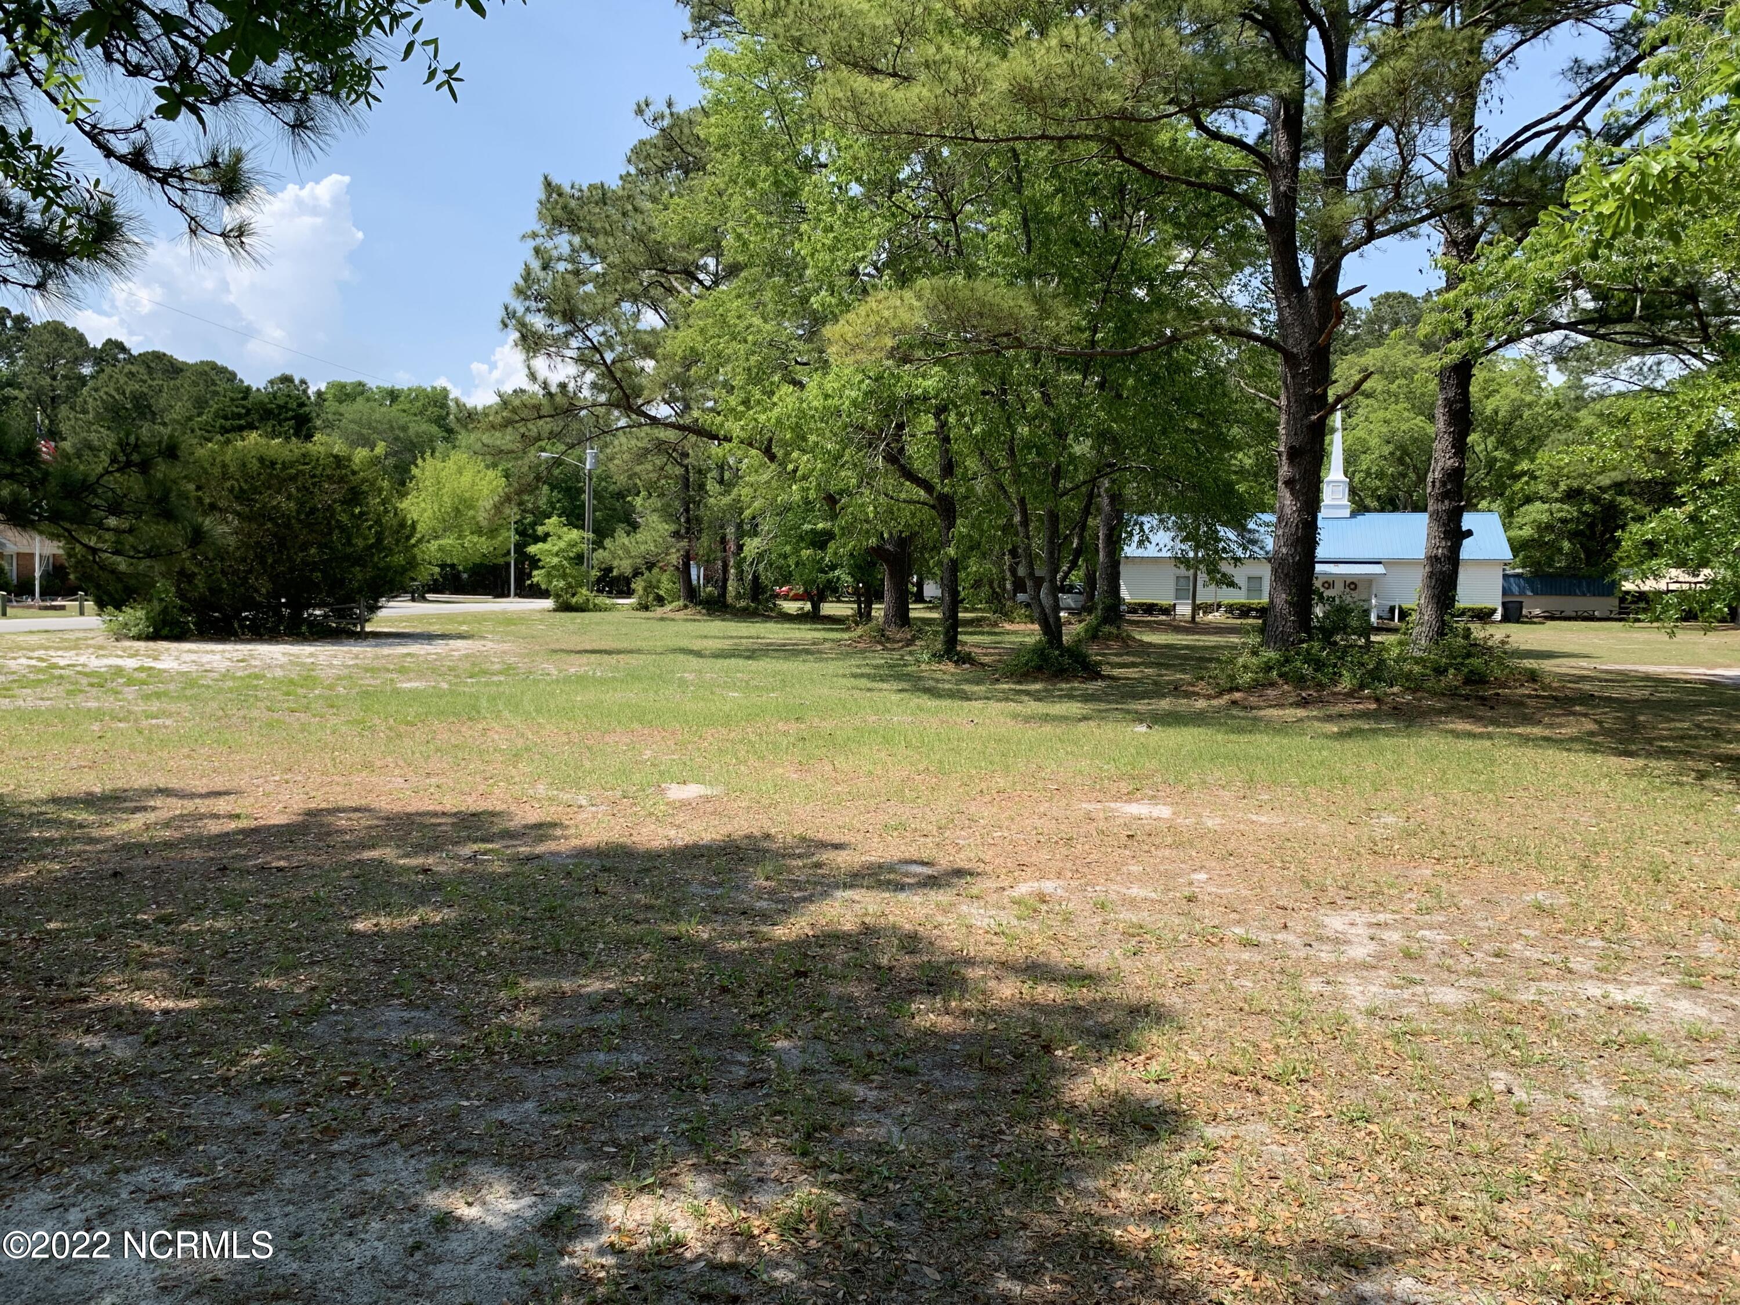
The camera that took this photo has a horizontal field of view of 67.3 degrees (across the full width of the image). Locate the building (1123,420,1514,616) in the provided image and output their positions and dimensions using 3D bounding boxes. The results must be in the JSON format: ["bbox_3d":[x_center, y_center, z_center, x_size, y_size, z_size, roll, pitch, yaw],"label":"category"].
[{"bbox_3d":[23.106,-7.486,69.345,18.946,11.031,9.756,2,3,16],"label":"building"}]

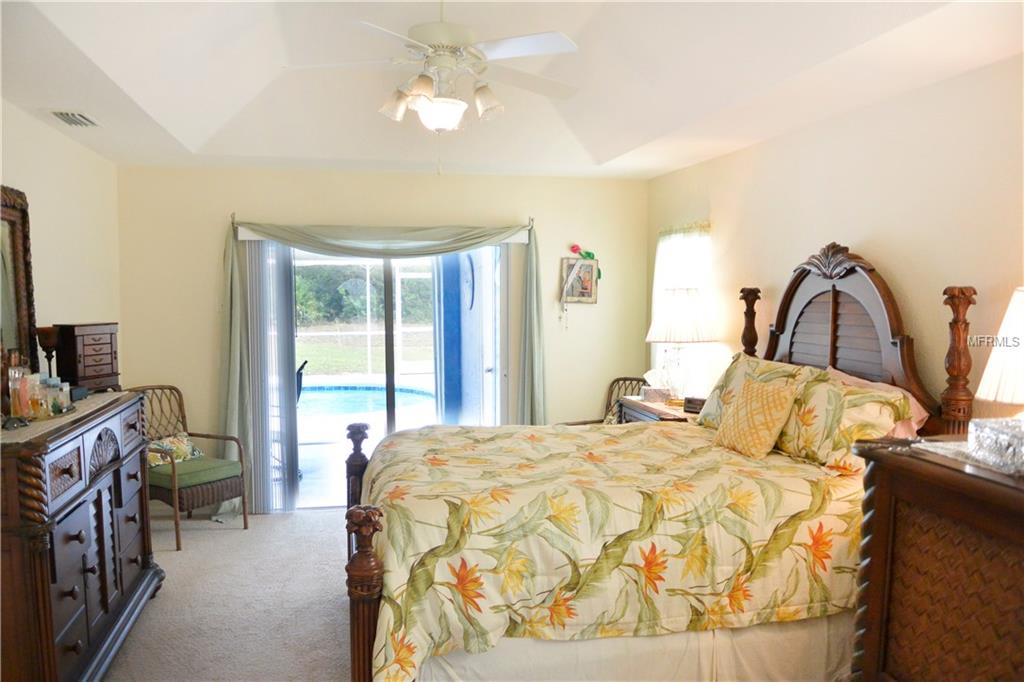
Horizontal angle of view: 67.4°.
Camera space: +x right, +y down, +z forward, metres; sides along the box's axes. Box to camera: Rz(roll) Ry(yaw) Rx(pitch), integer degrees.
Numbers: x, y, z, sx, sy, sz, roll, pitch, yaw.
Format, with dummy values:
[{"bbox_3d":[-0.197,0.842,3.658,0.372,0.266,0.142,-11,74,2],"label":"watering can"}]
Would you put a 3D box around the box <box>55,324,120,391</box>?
[{"bbox_3d":[-2.215,0.094,4.008,0.193,0.358,0.235,2,5,31],"label":"box"}]

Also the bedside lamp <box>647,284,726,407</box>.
[{"bbox_3d":[1.076,0.050,4.887,0.475,0.785,0.475,-1,4,-12],"label":"bedside lamp"}]

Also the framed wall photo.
[{"bbox_3d":[0.528,-0.472,5.975,0.285,0.348,0.025,-1,4,-12],"label":"framed wall photo"}]

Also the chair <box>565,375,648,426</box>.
[{"bbox_3d":[0.640,0.767,5.581,0.610,0.965,0.560,-3,5,-38],"label":"chair"}]

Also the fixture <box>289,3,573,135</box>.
[{"bbox_3d":[-0.290,-1.182,3.240,1.310,0.596,1.310,-1,4,-12],"label":"fixture"}]

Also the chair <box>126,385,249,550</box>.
[{"bbox_3d":[-2.176,0.803,5.121,0.610,0.965,0.560,2,5,32],"label":"chair"}]

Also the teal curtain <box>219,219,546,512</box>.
[{"bbox_3d":[-0.903,0.191,5.644,2.390,2.110,0.160,-1,4,-12],"label":"teal curtain"}]

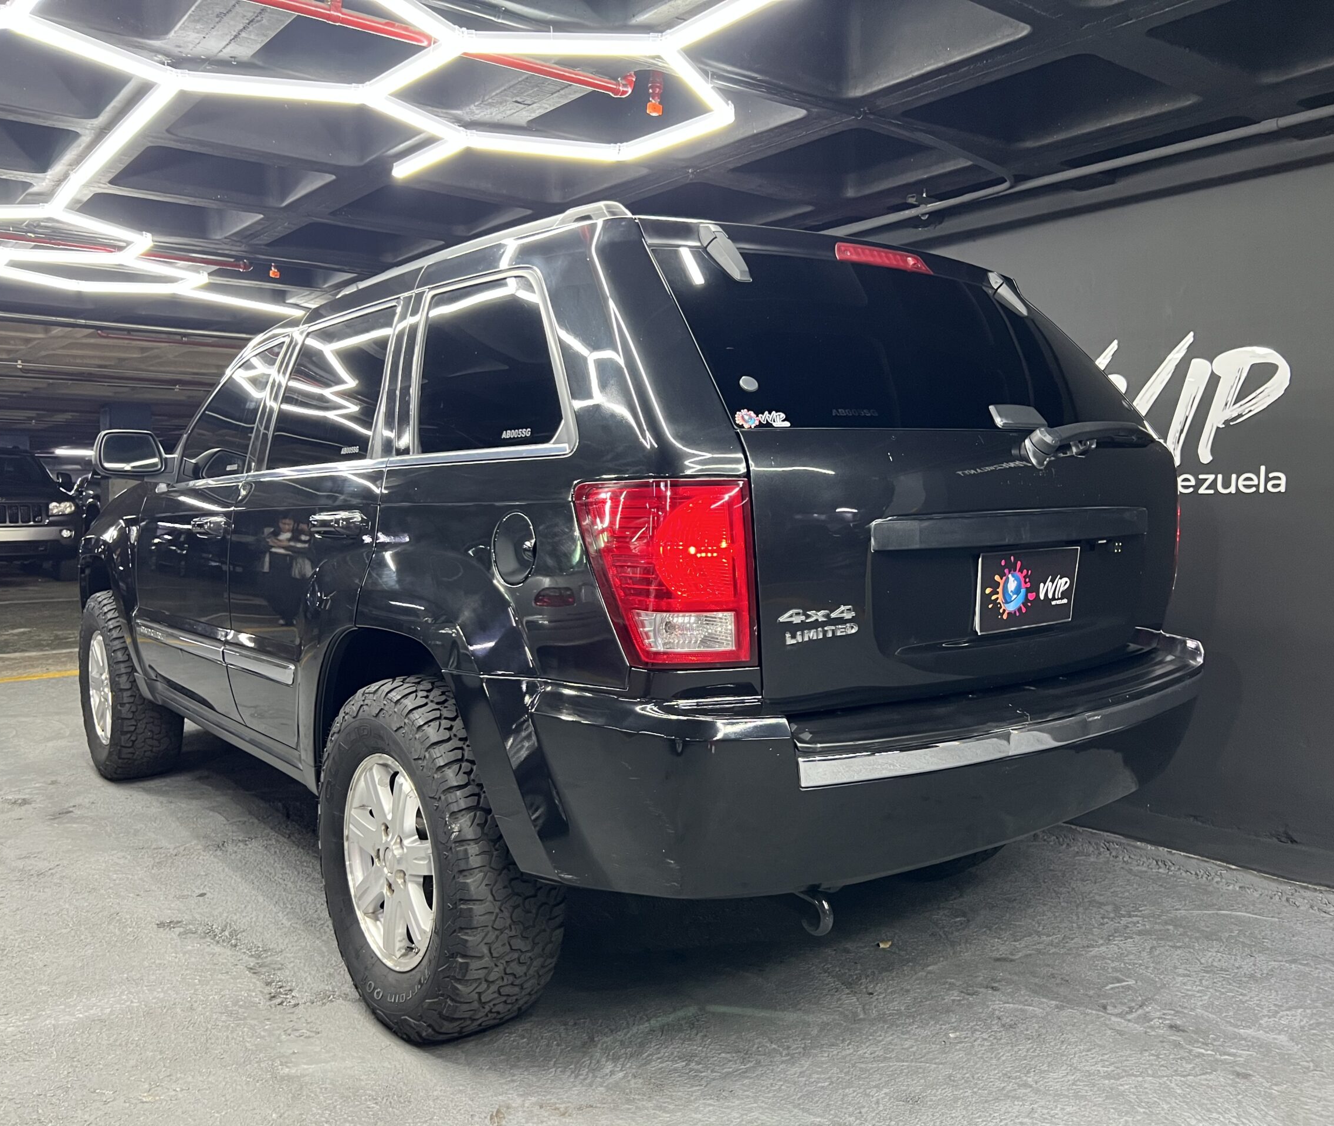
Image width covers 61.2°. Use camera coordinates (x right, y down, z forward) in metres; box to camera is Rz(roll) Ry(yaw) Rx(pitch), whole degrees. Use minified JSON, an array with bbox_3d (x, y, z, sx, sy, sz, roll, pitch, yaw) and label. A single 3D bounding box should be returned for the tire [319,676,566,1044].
[{"bbox_3d":[-0.525,0.643,2.542,0.260,0.775,0.790,-2,4,-38],"label":"tire"}]

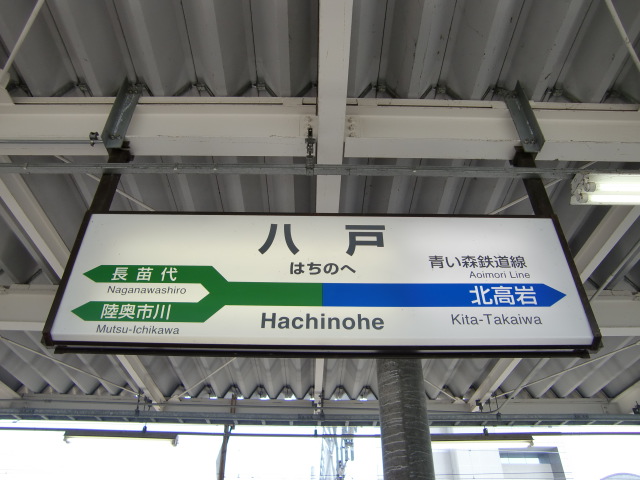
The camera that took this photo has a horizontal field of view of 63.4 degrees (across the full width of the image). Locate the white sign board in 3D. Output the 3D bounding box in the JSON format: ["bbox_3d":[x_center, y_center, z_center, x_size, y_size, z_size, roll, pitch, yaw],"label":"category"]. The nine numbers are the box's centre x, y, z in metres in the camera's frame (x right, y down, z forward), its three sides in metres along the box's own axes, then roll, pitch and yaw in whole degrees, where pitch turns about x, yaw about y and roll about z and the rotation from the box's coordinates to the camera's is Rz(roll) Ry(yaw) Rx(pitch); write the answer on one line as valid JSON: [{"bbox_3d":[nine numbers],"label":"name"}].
[{"bbox_3d":[0.013,0.174,2.168,2.090,0.620,0.145,0,-38,0],"label":"white sign board"}]

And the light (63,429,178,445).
[{"bbox_3d":[-2.179,2.163,5.670,1.250,0.120,0.110,0,-38,0],"label":"light"}]

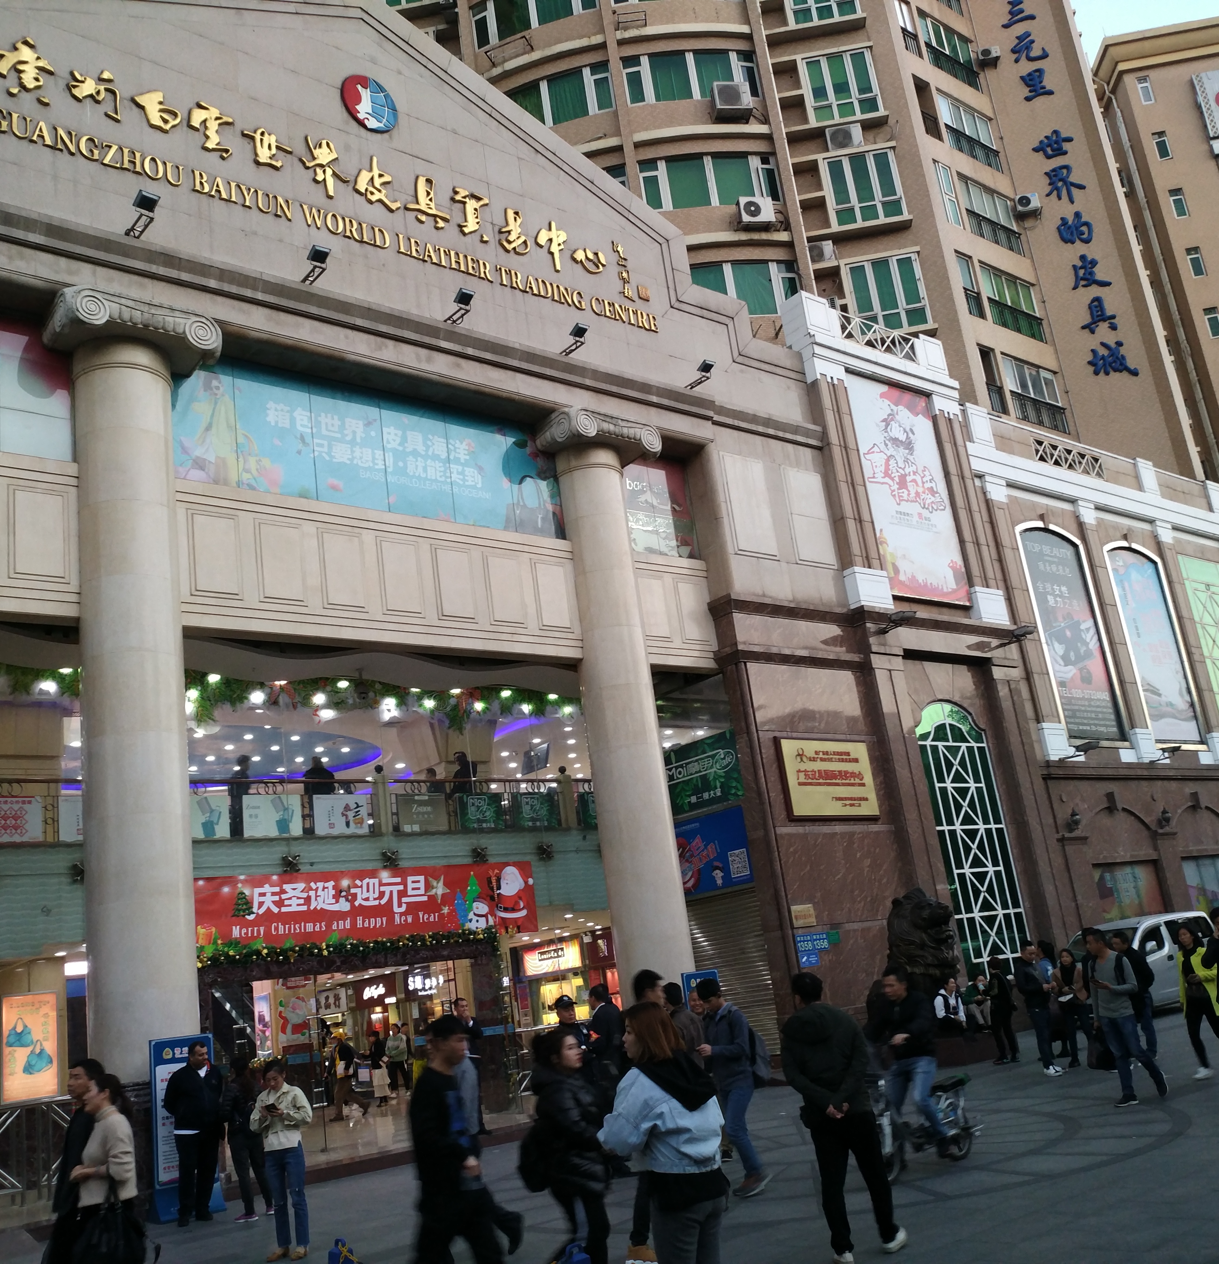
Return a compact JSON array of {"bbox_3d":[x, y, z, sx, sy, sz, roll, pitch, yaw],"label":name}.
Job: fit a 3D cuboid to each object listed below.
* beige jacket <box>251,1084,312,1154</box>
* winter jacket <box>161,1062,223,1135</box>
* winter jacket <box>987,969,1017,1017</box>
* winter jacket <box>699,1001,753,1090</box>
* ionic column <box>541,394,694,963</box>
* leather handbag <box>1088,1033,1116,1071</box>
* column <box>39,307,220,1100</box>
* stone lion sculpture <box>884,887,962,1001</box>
[{"bbox_3d":[-2.820,4.190,11.350,0.530,0.570,0.330,-9,-16,2],"label":"beige jacket"},{"bbox_3d":[-4.701,5.250,14.840,0.640,0.730,0.380,5,-20,-37],"label":"winter jacket"},{"bbox_3d":[6.399,5.884,21.460,0.440,0.720,0.320,3,-20,-35],"label":"winter jacket"},{"bbox_3d":[0.985,3.498,11.125,0.400,0.710,0.430,0,-18,-26],"label":"winter jacket"},{"bbox_3d":[0.414,2.010,22.885,2.050,11.800,1.900,6,-21,-40],"label":"ionic column"},{"bbox_3d":[5.086,4.326,13.551,0.330,0.380,0.170,-7,-16,-3],"label":"leather handbag"},{"bbox_3d":[-6.944,0.583,19.449,2.150,11.600,2.000,6,-21,-40],"label":"column"},{"bbox_3d":[5.225,5.656,22.543,1.100,2.450,1.550,6,-21,-40],"label":"stone lion sculpture"}]

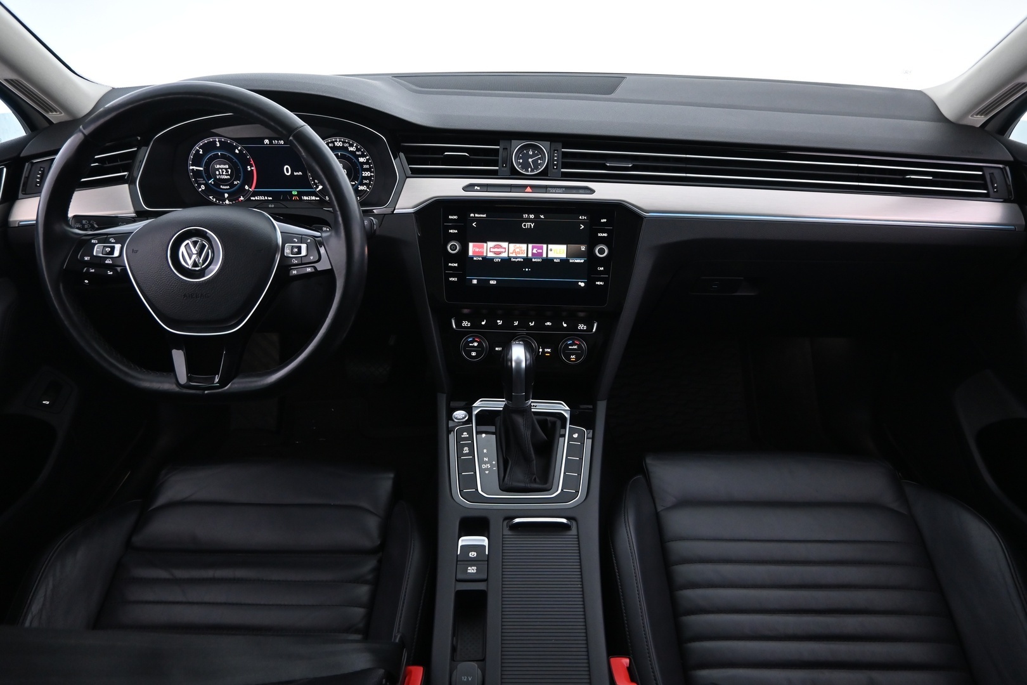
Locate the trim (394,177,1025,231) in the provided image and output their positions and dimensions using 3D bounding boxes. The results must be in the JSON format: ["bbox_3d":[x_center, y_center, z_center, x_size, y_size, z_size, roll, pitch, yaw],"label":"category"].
[{"bbox_3d":[0.256,-0.195,0.957,0.860,0.055,0.045,2,3,4],"label":"trim"}]

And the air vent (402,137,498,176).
[{"bbox_3d":[-0.092,-0.269,0.990,0.142,0.054,0.045,1,3,2],"label":"air vent"}]

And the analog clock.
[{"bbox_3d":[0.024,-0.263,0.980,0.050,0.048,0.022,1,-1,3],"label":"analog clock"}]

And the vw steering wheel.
[{"bbox_3d":[-0.352,-0.117,0.785,0.372,0.355,0.090,0,4,0],"label":"vw steering wheel"}]

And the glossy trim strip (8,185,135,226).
[{"bbox_3d":[-0.596,-0.185,0.922,0.143,0.045,0.030,-10,5,-18],"label":"glossy trim strip"}]

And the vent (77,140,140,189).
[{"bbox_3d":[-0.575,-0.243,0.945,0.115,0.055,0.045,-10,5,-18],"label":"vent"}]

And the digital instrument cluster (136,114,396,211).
[{"bbox_3d":[-0.361,-0.274,1.034,0.380,0.137,0.060,0,18,0],"label":"digital instrument cluster"}]

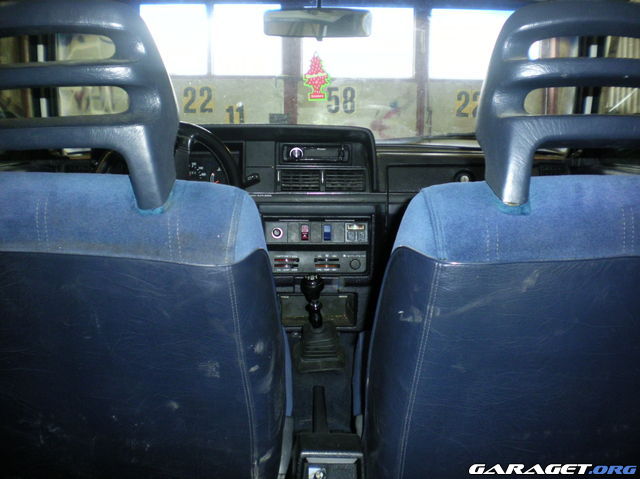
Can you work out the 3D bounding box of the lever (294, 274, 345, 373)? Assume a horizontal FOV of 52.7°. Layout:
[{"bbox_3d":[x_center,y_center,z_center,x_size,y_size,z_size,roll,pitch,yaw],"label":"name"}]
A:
[{"bbox_3d":[-0.002,0.172,1.420,0.107,0.210,0.140,1,11,0],"label":"lever"}]

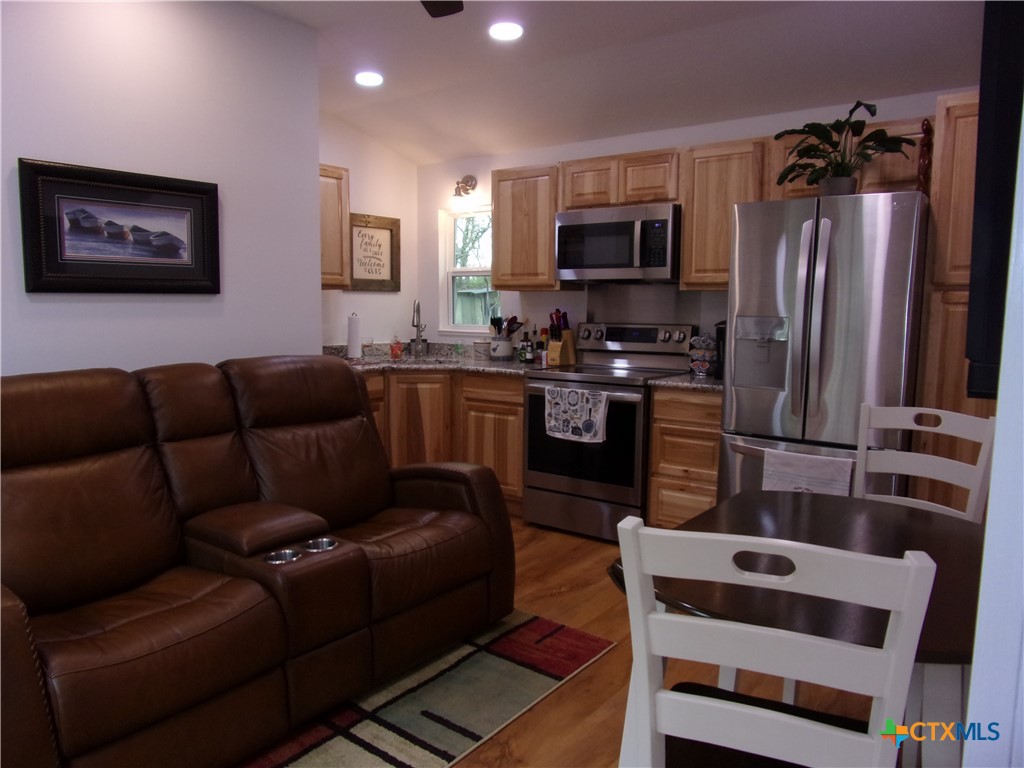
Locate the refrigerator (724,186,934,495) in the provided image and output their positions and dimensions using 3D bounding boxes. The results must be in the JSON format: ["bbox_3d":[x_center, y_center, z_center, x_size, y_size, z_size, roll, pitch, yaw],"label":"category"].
[{"bbox_3d":[1.488,0.055,3.363,0.755,1.770,0.790,5,8,34],"label":"refrigerator"}]

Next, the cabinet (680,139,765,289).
[{"bbox_3d":[1.171,-0.884,3.809,0.437,0.750,0.325,5,8,34],"label":"cabinet"}]

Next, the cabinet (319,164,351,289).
[{"bbox_3d":[-1.353,-0.966,4.363,0.323,0.758,0.654,5,9,35],"label":"cabinet"}]

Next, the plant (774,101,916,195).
[{"bbox_3d":[1.460,-1.020,3.149,0.610,0.437,0.560,5,9,35],"label":"plant"}]

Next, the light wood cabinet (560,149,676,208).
[{"bbox_3d":[0.680,-1.143,4.121,0.759,0.310,0.325,5,8,34],"label":"light wood cabinet"}]

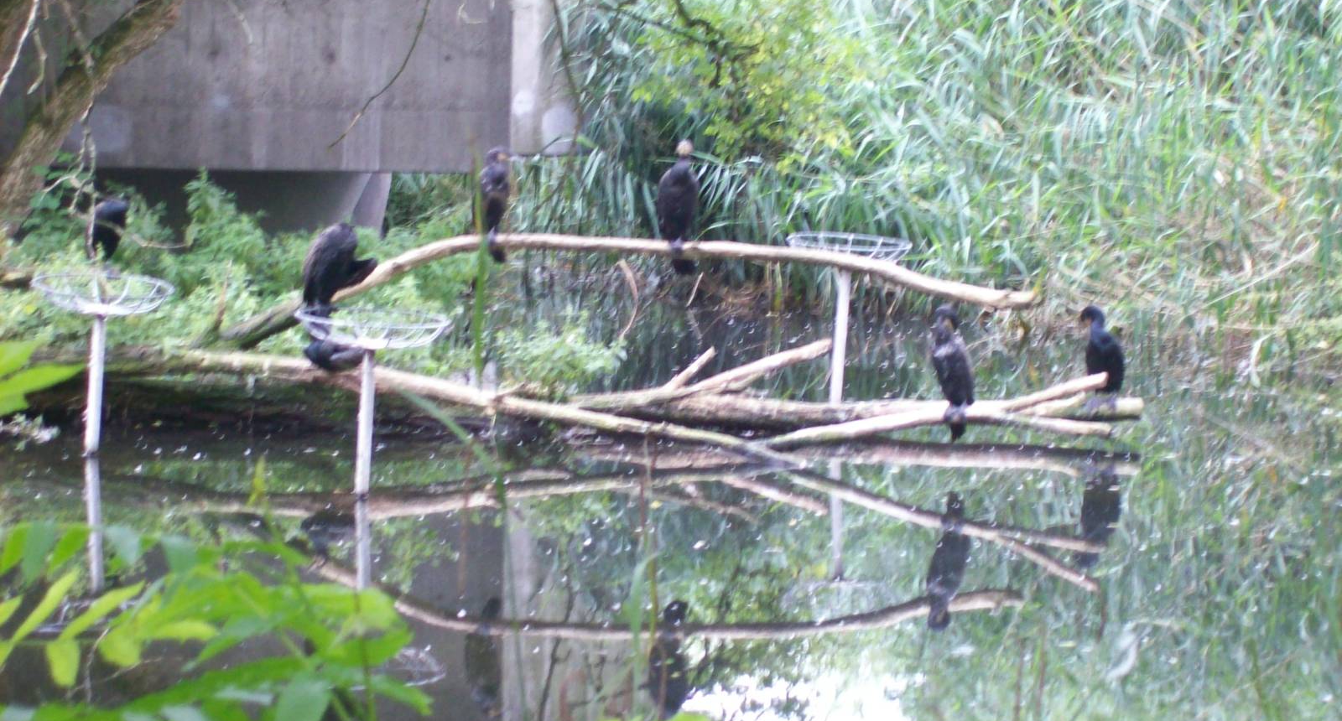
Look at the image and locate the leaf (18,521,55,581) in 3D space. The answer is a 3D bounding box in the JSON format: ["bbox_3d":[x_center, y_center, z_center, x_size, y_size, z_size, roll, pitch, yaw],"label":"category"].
[{"bbox_3d":[-0.605,0.183,4.000,0.035,0.058,0.022,1,3,0],"label":"leaf"}]

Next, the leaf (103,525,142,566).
[{"bbox_3d":[-0.524,0.177,4.000,0.038,0.042,0.022,1,3,0],"label":"leaf"}]

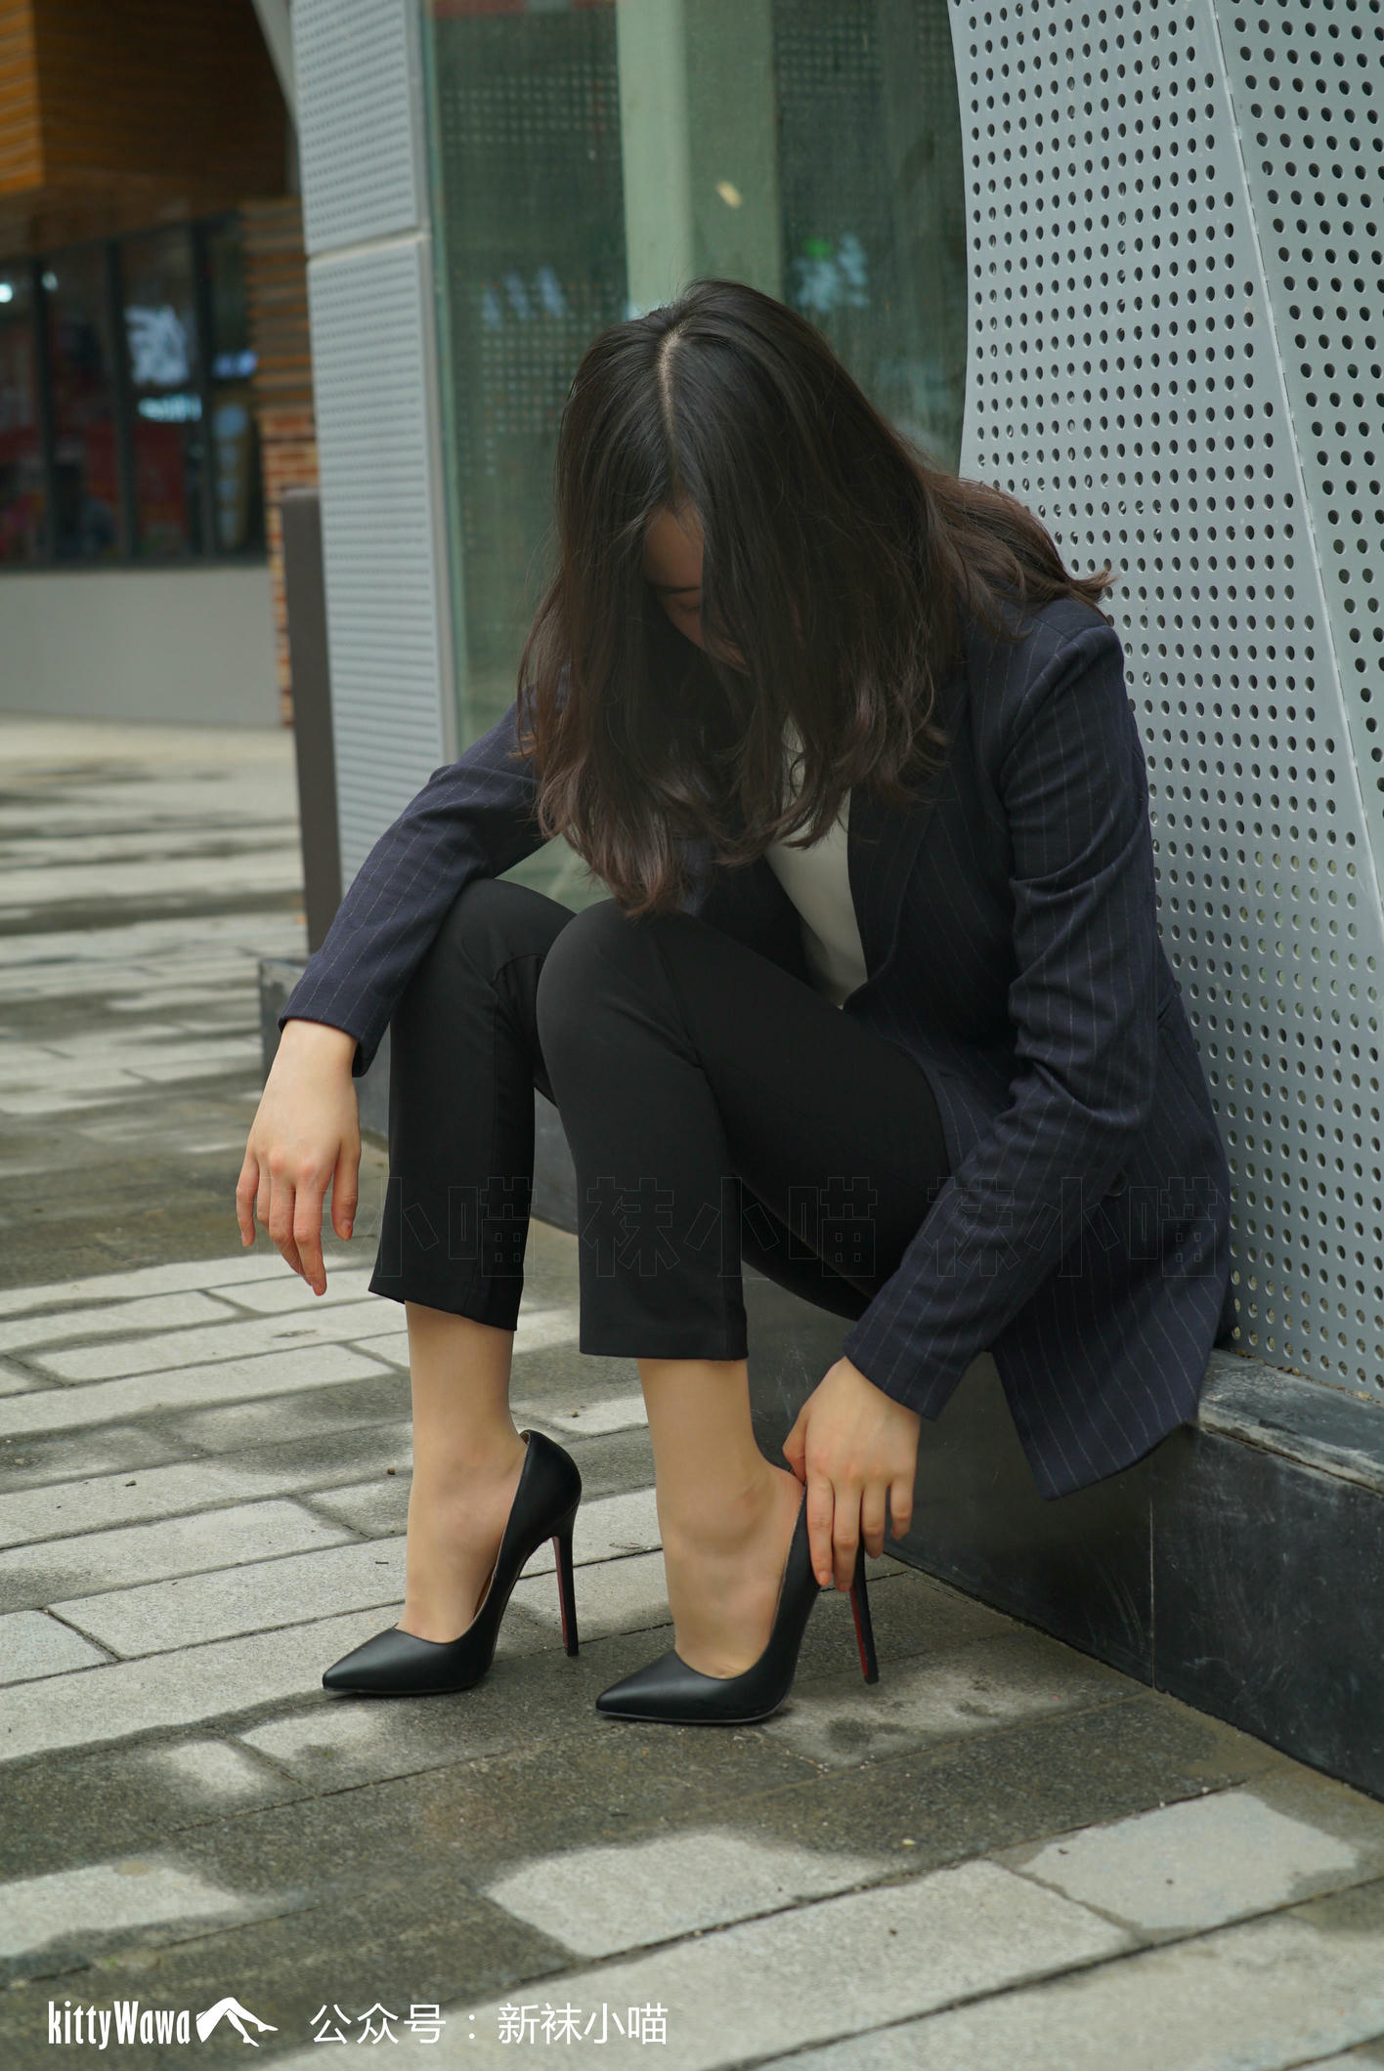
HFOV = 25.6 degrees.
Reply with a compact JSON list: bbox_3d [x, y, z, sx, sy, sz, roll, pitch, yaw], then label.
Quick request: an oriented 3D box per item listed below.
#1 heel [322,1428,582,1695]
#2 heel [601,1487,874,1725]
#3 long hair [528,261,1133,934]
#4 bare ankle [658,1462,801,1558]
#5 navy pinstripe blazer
[{"bbox_3d":[-0.175,0.383,2.203,0.194,0.168,0.075,-5,9,-23],"label":"heel"},{"bbox_3d":[0.032,0.389,2.139,0.207,0.163,0.075,-4,9,-15],"label":"heel"},{"bbox_3d":[0.081,-0.300,2.070,0.300,0.420,0.310,3,10,30],"label":"long hair"},{"bbox_3d":[0.025,0.330,2.129,0.082,0.062,0.066,-4,9,-15],"label":"bare ankle"},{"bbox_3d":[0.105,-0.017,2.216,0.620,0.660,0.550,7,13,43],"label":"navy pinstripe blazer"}]

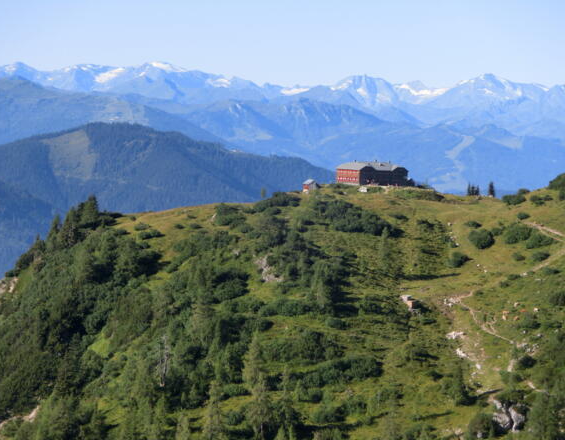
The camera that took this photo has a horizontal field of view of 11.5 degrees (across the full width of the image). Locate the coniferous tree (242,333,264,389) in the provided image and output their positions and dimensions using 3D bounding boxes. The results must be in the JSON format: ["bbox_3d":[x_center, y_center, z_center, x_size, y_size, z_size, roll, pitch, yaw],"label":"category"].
[{"bbox_3d":[-7.835,36.693,735.000,5.600,14.600,5.600,2,2,0],"label":"coniferous tree"}]

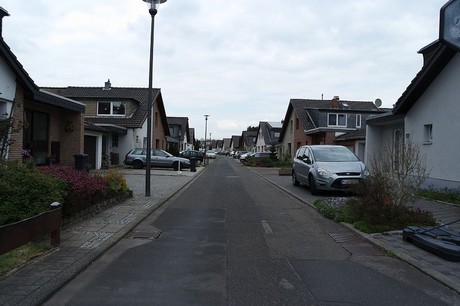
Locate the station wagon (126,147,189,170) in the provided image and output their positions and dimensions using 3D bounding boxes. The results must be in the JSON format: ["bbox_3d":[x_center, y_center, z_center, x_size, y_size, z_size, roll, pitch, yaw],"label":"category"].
[{"bbox_3d":[-5.089,0.430,21.789,4.580,1.440,1.760,1,0,-7],"label":"station wagon"}]

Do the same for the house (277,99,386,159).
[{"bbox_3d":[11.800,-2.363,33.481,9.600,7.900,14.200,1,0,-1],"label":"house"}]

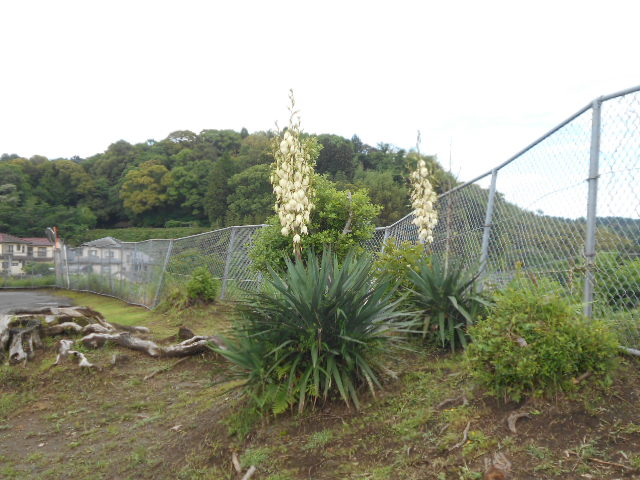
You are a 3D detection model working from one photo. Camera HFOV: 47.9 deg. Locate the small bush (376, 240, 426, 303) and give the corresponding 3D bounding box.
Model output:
[{"bbox_3d":[0.770,0.321,6.900,0.520,0.660,0.500,0,0,0],"label":"small bush"}]

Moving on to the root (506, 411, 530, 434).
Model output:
[{"bbox_3d":[0.936,0.860,3.400,0.115,0.085,0.110,0,0,0],"label":"root"}]

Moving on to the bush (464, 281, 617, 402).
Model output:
[{"bbox_3d":[1.219,0.551,3.950,0.820,0.610,0.740,0,0,0],"label":"bush"}]

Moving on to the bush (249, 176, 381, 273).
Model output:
[{"bbox_3d":[-0.058,0.005,7.600,1.400,1.400,1.250,0,0,0],"label":"bush"}]

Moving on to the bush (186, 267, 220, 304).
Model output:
[{"bbox_3d":[-2.037,0.789,12.500,0.560,0.660,0.550,0,0,0],"label":"bush"}]

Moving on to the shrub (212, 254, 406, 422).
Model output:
[{"bbox_3d":[-0.040,0.546,4.450,1.180,0.970,1.100,0,0,0],"label":"shrub"}]

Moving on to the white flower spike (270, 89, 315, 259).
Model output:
[{"bbox_3d":[-0.170,-0.410,4.450,0.270,1.020,0.270,0,0,0],"label":"white flower spike"}]

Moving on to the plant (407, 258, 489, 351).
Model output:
[{"bbox_3d":[1.043,0.528,5.900,0.670,0.750,0.650,0,0,0],"label":"plant"}]

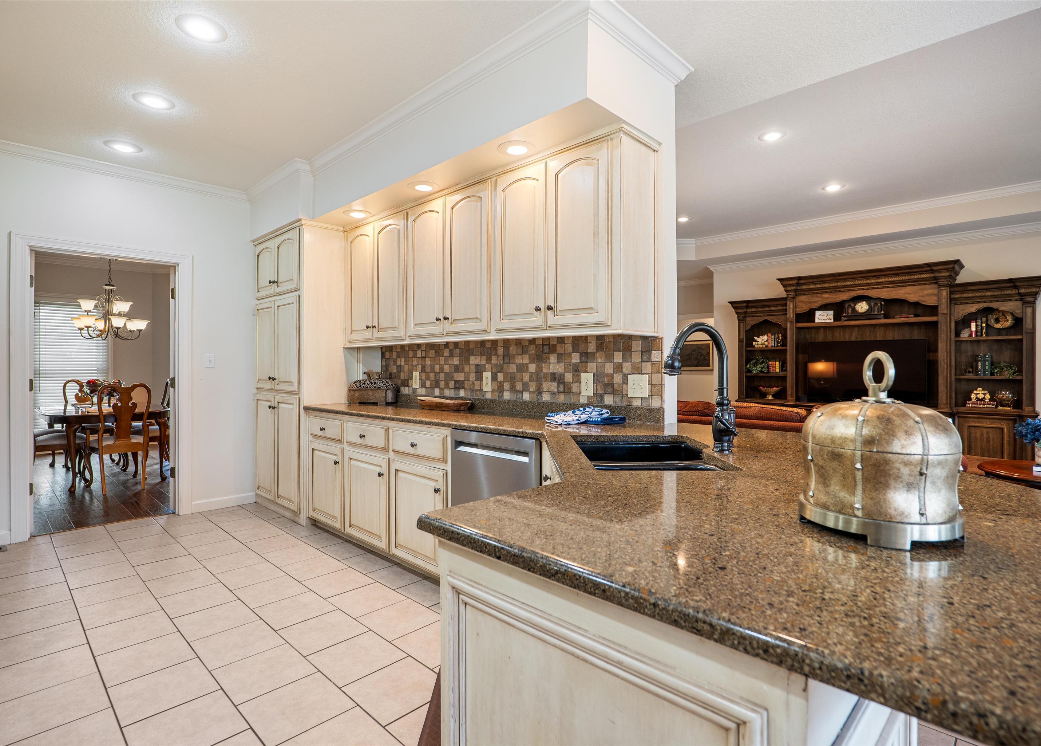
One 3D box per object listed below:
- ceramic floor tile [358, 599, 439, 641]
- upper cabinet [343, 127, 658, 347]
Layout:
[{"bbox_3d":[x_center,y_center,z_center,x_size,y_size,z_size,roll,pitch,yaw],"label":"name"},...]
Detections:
[{"bbox_3d":[-0.575,1.180,2.384,0.300,0.010,0.300,0,0,44],"label":"ceramic floor tile"},{"bbox_3d":[-0.358,-0.663,3.249,2.599,0.949,0.345,0,0,43],"label":"upper cabinet"}]

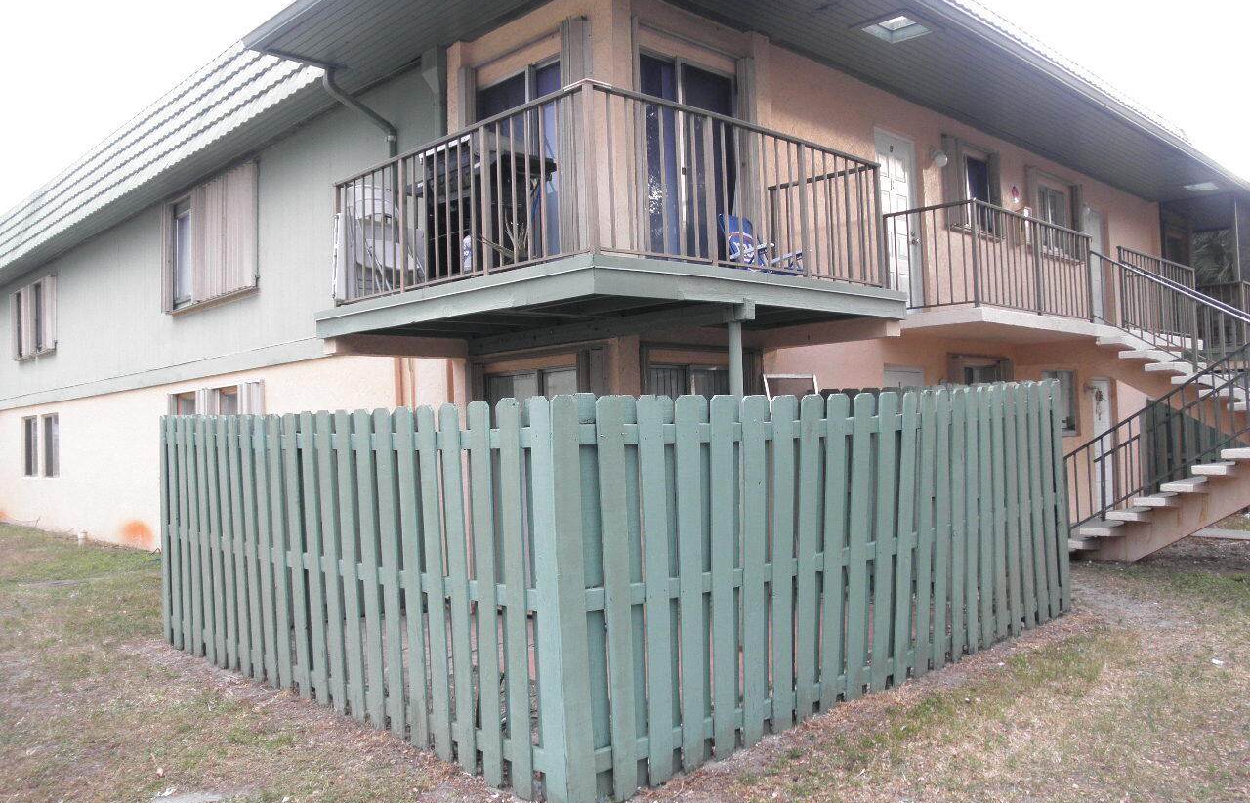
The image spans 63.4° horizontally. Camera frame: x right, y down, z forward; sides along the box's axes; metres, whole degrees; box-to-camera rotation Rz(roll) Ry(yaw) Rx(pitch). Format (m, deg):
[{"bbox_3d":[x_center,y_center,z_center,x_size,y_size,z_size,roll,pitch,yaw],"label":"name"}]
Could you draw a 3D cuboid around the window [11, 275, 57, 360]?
[{"bbox_3d":[-11.229,-1.586,19.201,2.450,1.420,0.160,-3,-1,44],"label":"window"}]

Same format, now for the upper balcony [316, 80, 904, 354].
[{"bbox_3d":[-0.072,-1.194,8.498,3.391,1.455,3.751,-3,-1,44],"label":"upper balcony"}]

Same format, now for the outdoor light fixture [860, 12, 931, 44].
[{"bbox_3d":[2.481,-3.447,9.175,0.521,0.131,0.590,-3,-1,44],"label":"outdoor light fixture"}]

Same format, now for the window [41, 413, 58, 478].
[{"bbox_3d":[-10.764,0.832,18.939,0.860,1.200,0.120,-3,-1,44],"label":"window"}]

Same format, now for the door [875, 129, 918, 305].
[{"bbox_3d":[3.006,-1.938,11.089,0.090,2.012,0.927,-3,-1,44],"label":"door"}]

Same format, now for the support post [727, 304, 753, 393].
[{"bbox_3d":[0.797,0.582,7.087,0.099,2.319,0.100,-3,-1,44],"label":"support post"}]

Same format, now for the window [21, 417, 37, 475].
[{"bbox_3d":[-11.754,0.878,19.983,0.860,1.220,0.120,-3,-1,44],"label":"window"}]

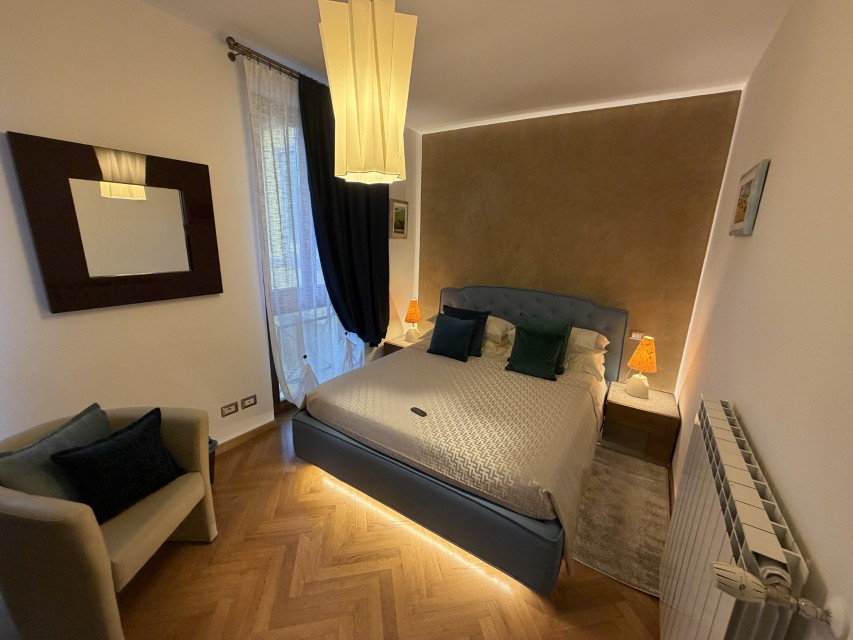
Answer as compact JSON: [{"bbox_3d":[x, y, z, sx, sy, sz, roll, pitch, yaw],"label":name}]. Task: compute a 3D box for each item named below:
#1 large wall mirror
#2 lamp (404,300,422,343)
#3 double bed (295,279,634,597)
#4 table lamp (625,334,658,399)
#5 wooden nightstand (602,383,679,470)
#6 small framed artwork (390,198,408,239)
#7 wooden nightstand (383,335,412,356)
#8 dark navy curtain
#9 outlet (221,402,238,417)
[{"bbox_3d":[-1.595,-0.497,1.909,0.032,0.796,0.805,11,17,32],"label":"large wall mirror"},{"bbox_3d":[-0.141,0.015,3.998,0.206,0.485,0.206,2,14,0],"label":"lamp"},{"bbox_3d":[0.388,0.430,2.687,1.850,1.125,2.050,11,17,32],"label":"double bed"},{"bbox_3d":[1.745,0.373,2.801,0.206,0.485,0.206,11,17,32],"label":"table lamp"},{"bbox_3d":[1.736,0.816,2.832,0.472,0.389,0.475,11,17,32],"label":"wooden nightstand"},{"bbox_3d":[-0.311,-1.101,3.796,0.020,0.397,0.333,11,17,32],"label":"small framed artwork"},{"bbox_3d":[-0.160,0.450,4.055,0.470,0.389,0.462,11,17,32],"label":"wooden nightstand"},{"bbox_3d":[-0.658,-0.748,3.110,0.190,2.200,1.000,11,17,32],"label":"dark navy curtain"},{"bbox_3d":[-1.440,0.658,2.529,0.012,0.080,0.117,11,17,32],"label":"outlet"}]

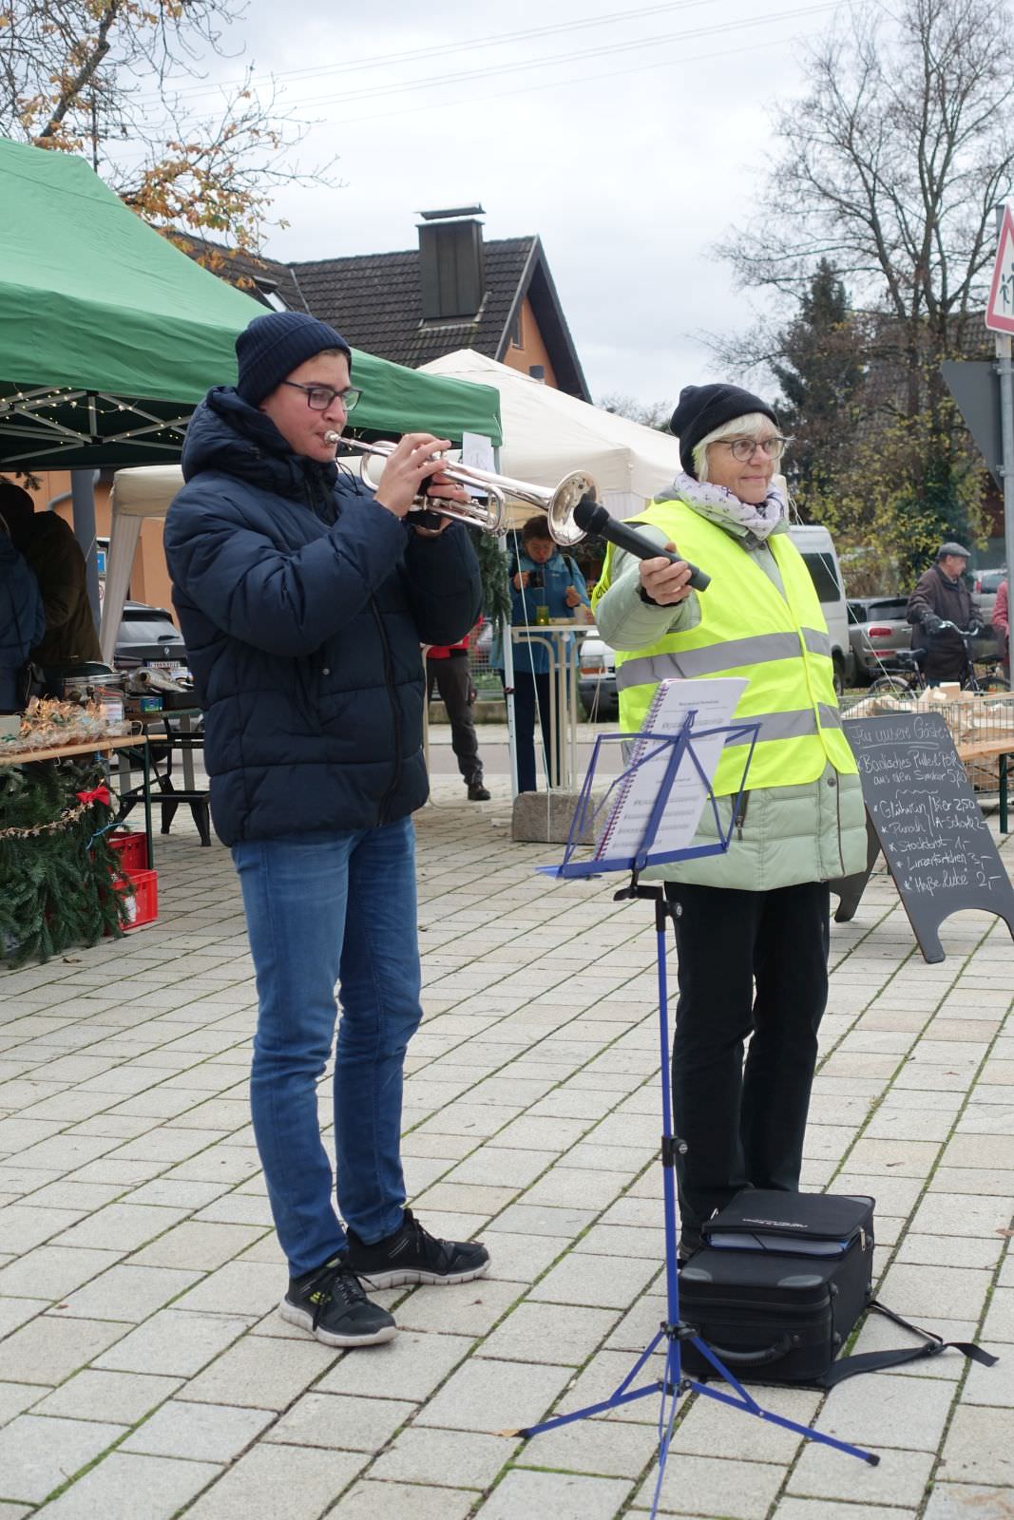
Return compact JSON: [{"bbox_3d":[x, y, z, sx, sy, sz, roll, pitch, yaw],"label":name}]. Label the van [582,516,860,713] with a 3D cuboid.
[{"bbox_3d":[2.300,-1.420,23.800,1.920,2.080,5.000,0,5,16],"label":"van"}]

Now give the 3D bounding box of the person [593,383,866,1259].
[{"bbox_3d":[0.427,0.118,4.420,0.540,1.680,0.480,-6,6,-42],"label":"person"}]

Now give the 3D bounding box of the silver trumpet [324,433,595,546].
[{"bbox_3d":[-0.109,-0.474,3.843,0.530,0.155,0.125,20,16,32],"label":"silver trumpet"}]

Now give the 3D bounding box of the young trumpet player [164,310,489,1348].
[{"bbox_3d":[-0.318,0.100,4.090,0.500,1.800,0.560,2,6,37],"label":"young trumpet player"}]

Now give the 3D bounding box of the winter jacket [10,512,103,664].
[{"bbox_3d":[-2.031,-0.698,10.231,0.480,0.800,0.520,-2,4,-3],"label":"winter jacket"}]

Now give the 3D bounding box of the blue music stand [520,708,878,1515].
[{"bbox_3d":[0.274,0.483,3.390,0.490,1.120,0.560,2,6,40],"label":"blue music stand"}]

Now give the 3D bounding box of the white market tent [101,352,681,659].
[{"bbox_3d":[-0.190,-1.105,13.750,3.050,2.700,3.050,0,5,21],"label":"white market tent"}]

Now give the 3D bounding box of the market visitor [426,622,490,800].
[{"bbox_3d":[-0.336,-0.632,13.900,0.540,1.740,0.400,-4,5,-30],"label":"market visitor"}]

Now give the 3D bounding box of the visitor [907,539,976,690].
[{"bbox_3d":[3.261,-0.778,17.066,0.460,1.700,0.560,3,6,44],"label":"visitor"}]

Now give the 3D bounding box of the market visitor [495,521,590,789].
[{"bbox_3d":[0.237,-0.611,13.600,0.550,1.720,0.400,-1,4,0],"label":"market visitor"}]

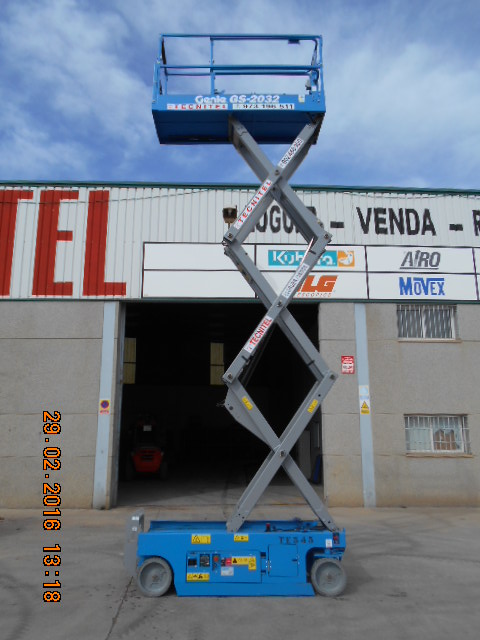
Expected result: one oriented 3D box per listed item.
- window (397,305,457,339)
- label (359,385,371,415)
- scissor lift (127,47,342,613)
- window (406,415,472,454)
[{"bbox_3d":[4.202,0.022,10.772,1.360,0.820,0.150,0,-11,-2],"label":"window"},{"bbox_3d":[2.683,1.712,10.325,0.210,0.610,0.010,0,-11,-2],"label":"label"},{"bbox_3d":[-0.075,-0.369,6.141,2.430,6.880,0.820,0,-11,-1],"label":"scissor lift"},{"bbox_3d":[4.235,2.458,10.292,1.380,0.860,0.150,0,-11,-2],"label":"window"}]

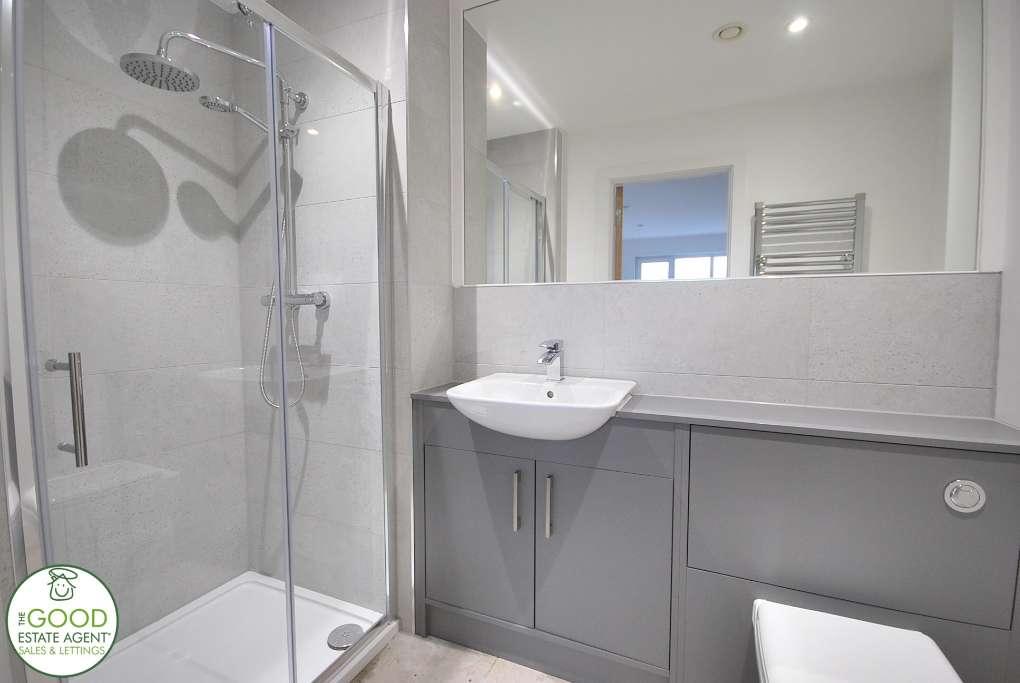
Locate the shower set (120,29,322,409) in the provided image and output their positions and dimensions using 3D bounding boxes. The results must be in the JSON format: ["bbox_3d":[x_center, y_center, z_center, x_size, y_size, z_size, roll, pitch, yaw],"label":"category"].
[{"bbox_3d":[-0.893,-0.346,1.390,0.425,1.220,0.475,1,4,22],"label":"shower set"}]

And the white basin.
[{"bbox_3d":[0.099,0.221,1.298,0.505,0.157,0.455,1,4,22],"label":"white basin"}]

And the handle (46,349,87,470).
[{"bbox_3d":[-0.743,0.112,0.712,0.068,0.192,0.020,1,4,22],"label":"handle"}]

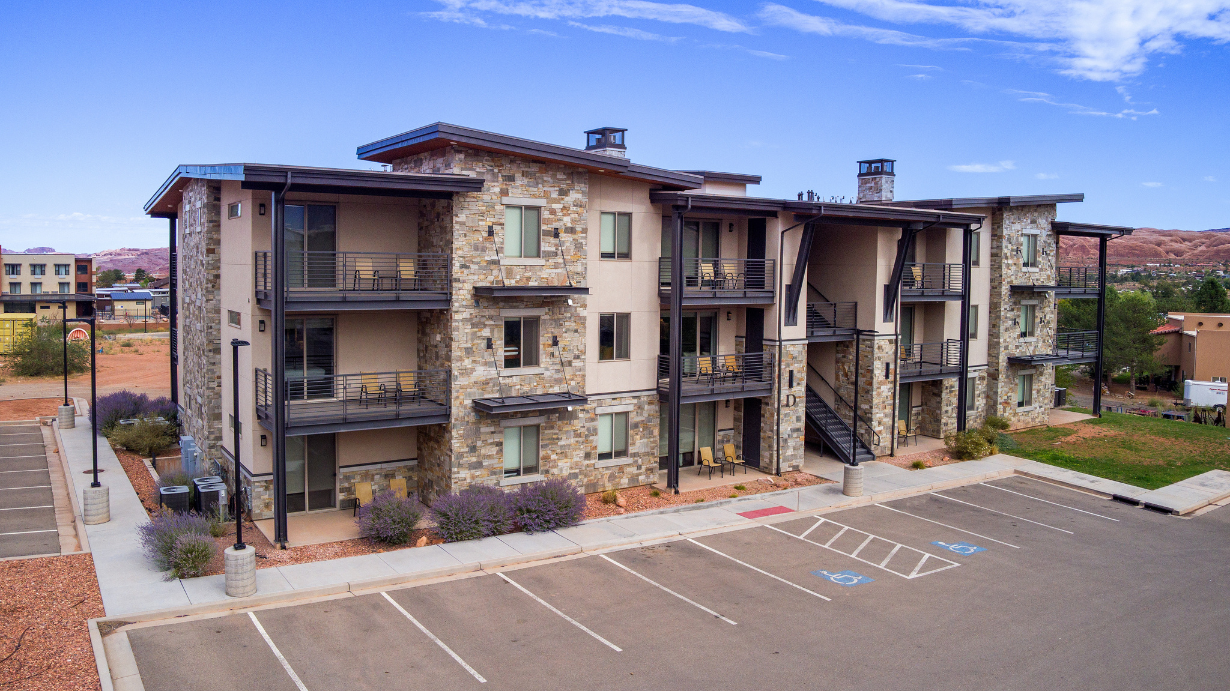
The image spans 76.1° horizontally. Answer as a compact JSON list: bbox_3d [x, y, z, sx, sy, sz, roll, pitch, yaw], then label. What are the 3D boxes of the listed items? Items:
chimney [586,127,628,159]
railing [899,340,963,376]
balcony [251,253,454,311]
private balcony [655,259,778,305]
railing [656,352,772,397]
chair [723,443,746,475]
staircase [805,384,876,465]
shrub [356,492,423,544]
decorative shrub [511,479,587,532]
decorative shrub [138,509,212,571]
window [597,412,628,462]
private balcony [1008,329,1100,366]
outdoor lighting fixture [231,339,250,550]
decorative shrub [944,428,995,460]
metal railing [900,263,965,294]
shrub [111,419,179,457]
[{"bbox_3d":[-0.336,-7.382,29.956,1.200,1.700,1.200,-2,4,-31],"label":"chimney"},{"bbox_3d":[12.464,0.522,32.053,4.000,1.270,0.950,-2,4,-32],"label":"railing"},{"bbox_3d":[-7.250,-1.767,21.850,4.600,1.500,2.150,-2,5,-29],"label":"balcony"},{"bbox_3d":[3.410,-2.178,26.831,3.750,1.480,1.800,-2,5,-32],"label":"private balcony"},{"bbox_3d":[3.529,0.942,27.175,4.200,1.295,0.992,-2,5,-30],"label":"railing"},{"bbox_3d":[4.116,3.945,27.100,0.580,0.930,0.670,-2,5,-32],"label":"chair"},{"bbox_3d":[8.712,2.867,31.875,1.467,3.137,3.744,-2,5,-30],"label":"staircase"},{"bbox_3d":[-5.825,4.505,20.400,1.620,1.150,1.500,-1,5,-20],"label":"shrub"},{"bbox_3d":[-1.826,4.254,21.800,1.850,1.200,1.700,1,4,0],"label":"decorative shrub"},{"bbox_3d":[-10.586,4.555,18.900,1.650,1.150,1.550,-2,5,-32],"label":"decorative shrub"},{"bbox_3d":[-0.054,2.821,24.400,1.170,1.500,0.130,-2,5,-32],"label":"window"},{"bbox_3d":[21.382,0.094,38.300,4.900,1.500,2.100,-2,5,-32],"label":"private balcony"},{"bbox_3d":[-8.108,2.142,17.000,0.320,4.600,0.650,-2,5,-32],"label":"outdoor lighting fixture"},{"bbox_3d":[13.932,3.906,31.000,1.750,1.100,1.600,-2,5,-32],"label":"decorative shrub"},{"bbox_3d":[12.877,-2.717,32.441,3.846,1.275,0.759,-2,5,-30],"label":"metal railing"},{"bbox_3d":[-18.558,3.641,31.000,2.450,1.250,2.100,-2,5,-31],"label":"shrub"}]

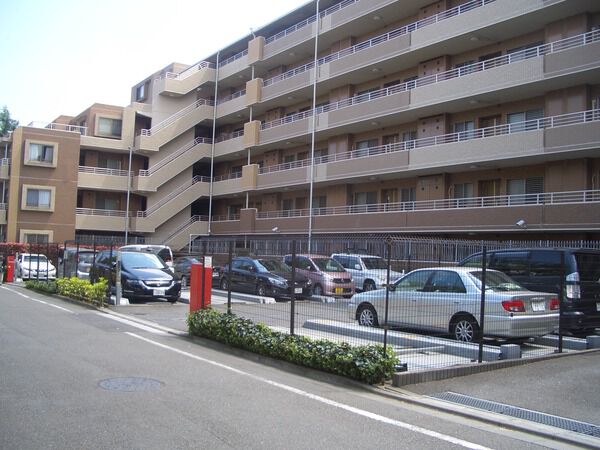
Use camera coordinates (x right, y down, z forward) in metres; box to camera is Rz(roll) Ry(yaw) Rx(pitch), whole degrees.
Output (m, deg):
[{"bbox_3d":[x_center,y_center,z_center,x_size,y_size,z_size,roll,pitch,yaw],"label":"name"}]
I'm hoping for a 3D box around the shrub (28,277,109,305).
[{"bbox_3d":[-7.419,1.892,19.252,0.650,0.700,6.900,4,-4,-38],"label":"shrub"}]

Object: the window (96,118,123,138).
[{"bbox_3d":[-13.188,-6.729,42.000,1.750,1.350,0.150,4,-3,-32],"label":"window"}]

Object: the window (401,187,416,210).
[{"bbox_3d":[5.561,-1.307,31.002,0.130,1.150,1.060,4,-3,-36],"label":"window"}]

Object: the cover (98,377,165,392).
[{"bbox_3d":[-2.039,1.924,7.320,0.770,0.040,0.770,4,-4,-37],"label":"cover"}]

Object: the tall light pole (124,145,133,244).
[{"bbox_3d":[-9.271,-0.699,32.820,0.350,7.210,0.250,4,-4,-37],"label":"tall light pole"}]

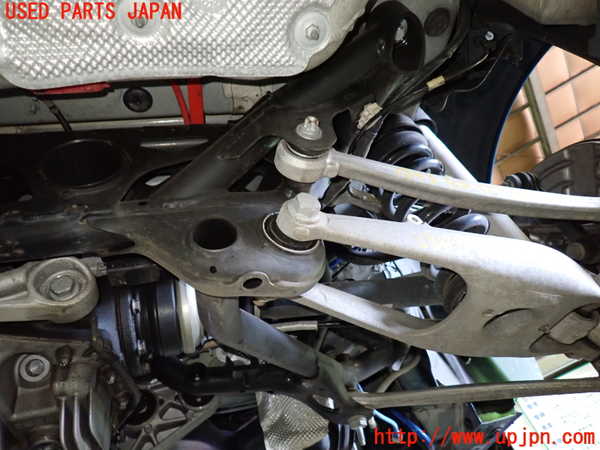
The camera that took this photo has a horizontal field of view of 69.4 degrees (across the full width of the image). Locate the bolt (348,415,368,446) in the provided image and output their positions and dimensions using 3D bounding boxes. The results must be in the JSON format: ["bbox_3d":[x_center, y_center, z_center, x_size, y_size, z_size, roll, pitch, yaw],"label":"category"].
[{"bbox_3d":[0.078,0.275,0.580,0.020,0.036,0.020,-18,-47,-1],"label":"bolt"}]

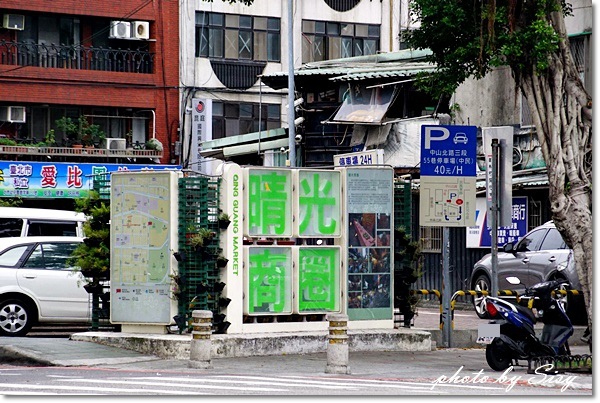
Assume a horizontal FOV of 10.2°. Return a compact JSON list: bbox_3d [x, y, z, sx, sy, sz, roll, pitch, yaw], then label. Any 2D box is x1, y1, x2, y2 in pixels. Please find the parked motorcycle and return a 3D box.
[{"bbox_3d":[2.809,1.485,41.300,0.680,1.130,1.780,-1,-1,41],"label":"parked motorcycle"}]

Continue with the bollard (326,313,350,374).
[{"bbox_3d":[0.445,1.689,40.000,0.290,0.710,0.290,0,-1,0],"label":"bollard"}]

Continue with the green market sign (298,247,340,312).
[{"bbox_3d":[0.238,1.103,47.435,0.120,0.960,0.950,0,-1,39],"label":"green market sign"}]

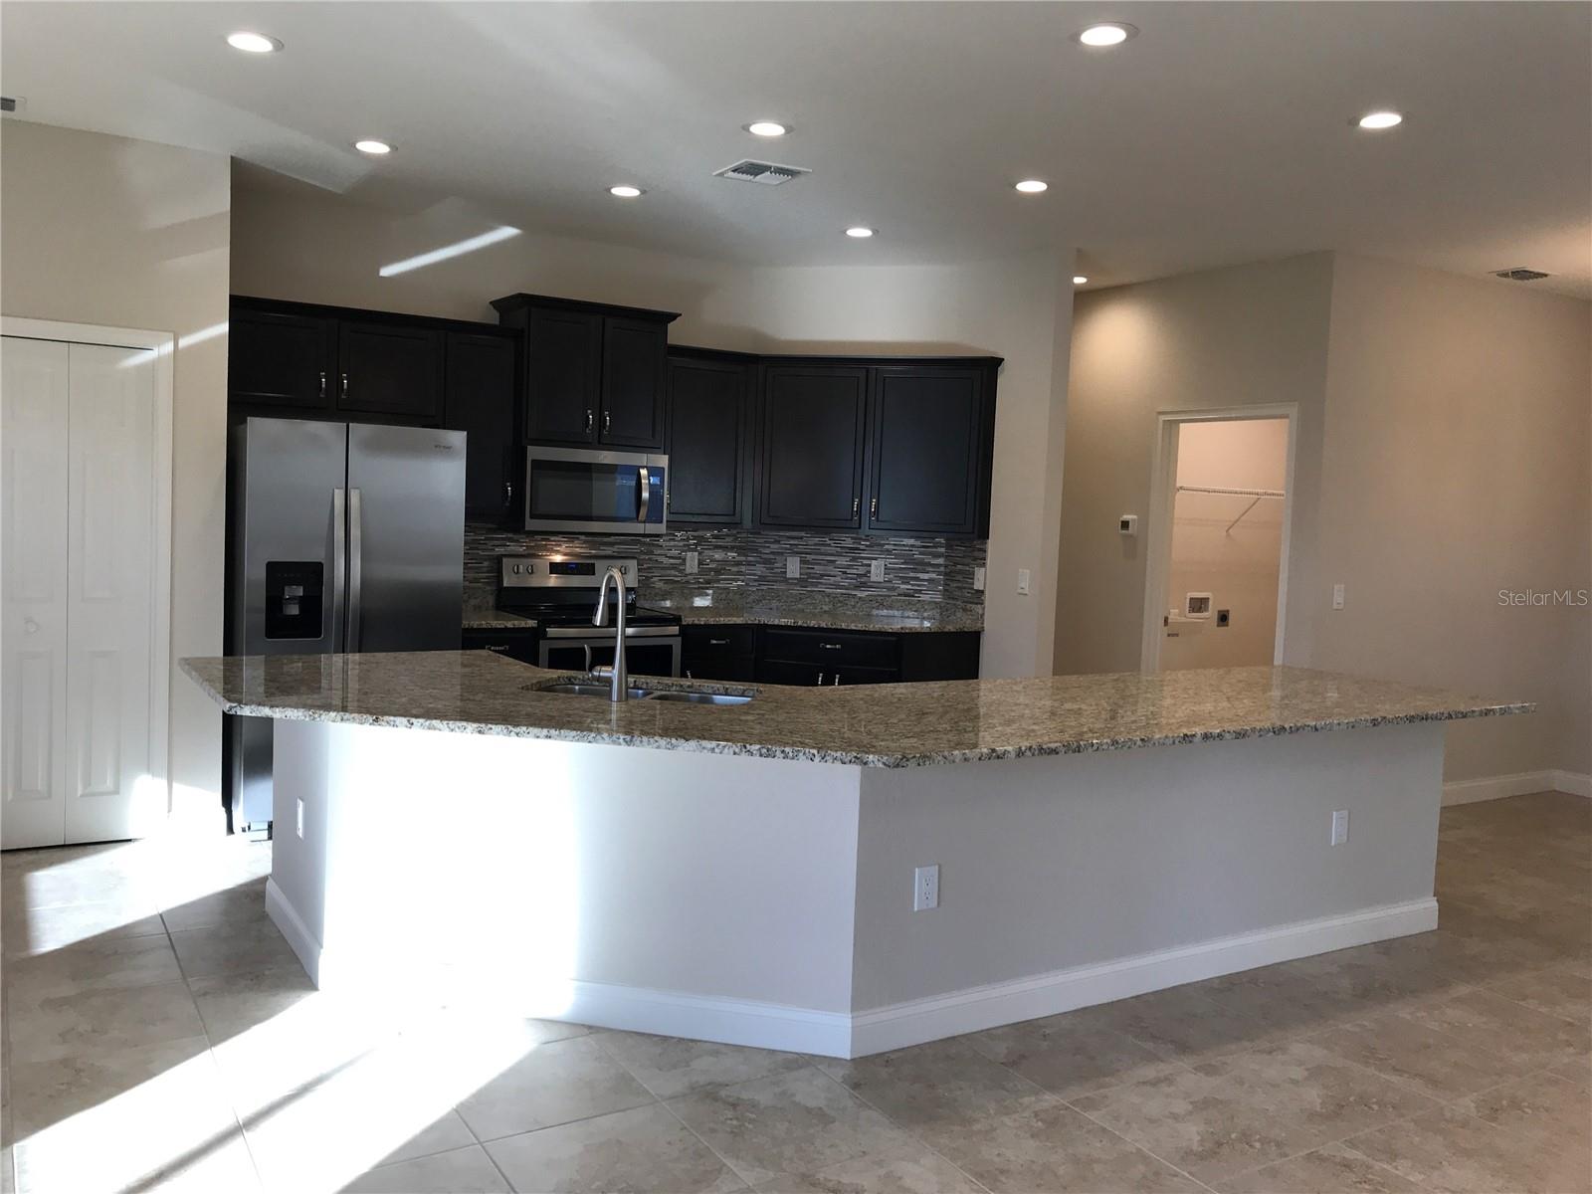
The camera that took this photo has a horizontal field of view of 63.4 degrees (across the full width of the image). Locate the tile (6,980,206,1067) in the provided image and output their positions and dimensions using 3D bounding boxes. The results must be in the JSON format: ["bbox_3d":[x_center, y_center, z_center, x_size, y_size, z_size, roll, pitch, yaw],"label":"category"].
[{"bbox_3d":[-1.888,1.158,3.521,0.451,0.010,0.451,0,4,-32],"label":"tile"}]

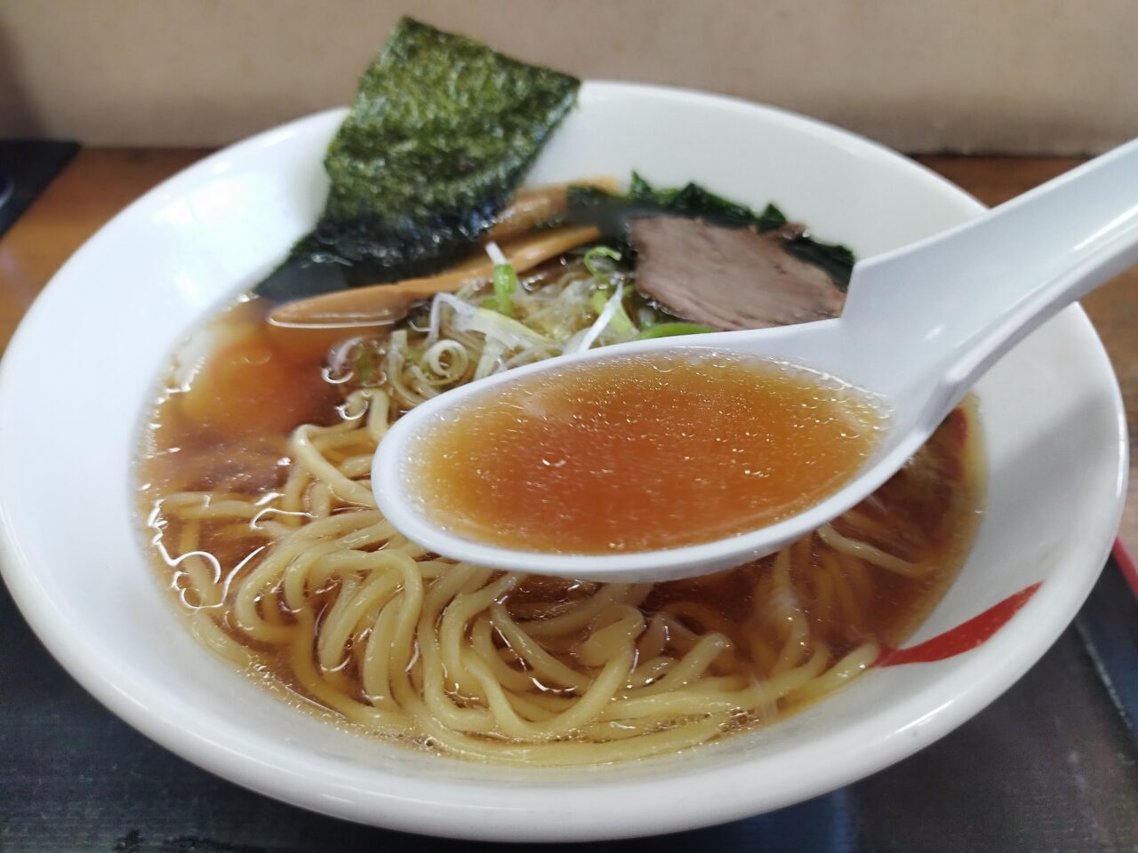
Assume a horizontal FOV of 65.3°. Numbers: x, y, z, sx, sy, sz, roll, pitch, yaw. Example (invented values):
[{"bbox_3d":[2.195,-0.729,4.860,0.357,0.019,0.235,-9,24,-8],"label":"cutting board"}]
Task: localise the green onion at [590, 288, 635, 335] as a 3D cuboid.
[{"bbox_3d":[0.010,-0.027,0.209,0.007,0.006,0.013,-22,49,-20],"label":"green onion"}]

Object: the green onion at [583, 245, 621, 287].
[{"bbox_3d":[0.008,-0.041,0.225,0.009,0.006,0.009,0,45,0],"label":"green onion"}]

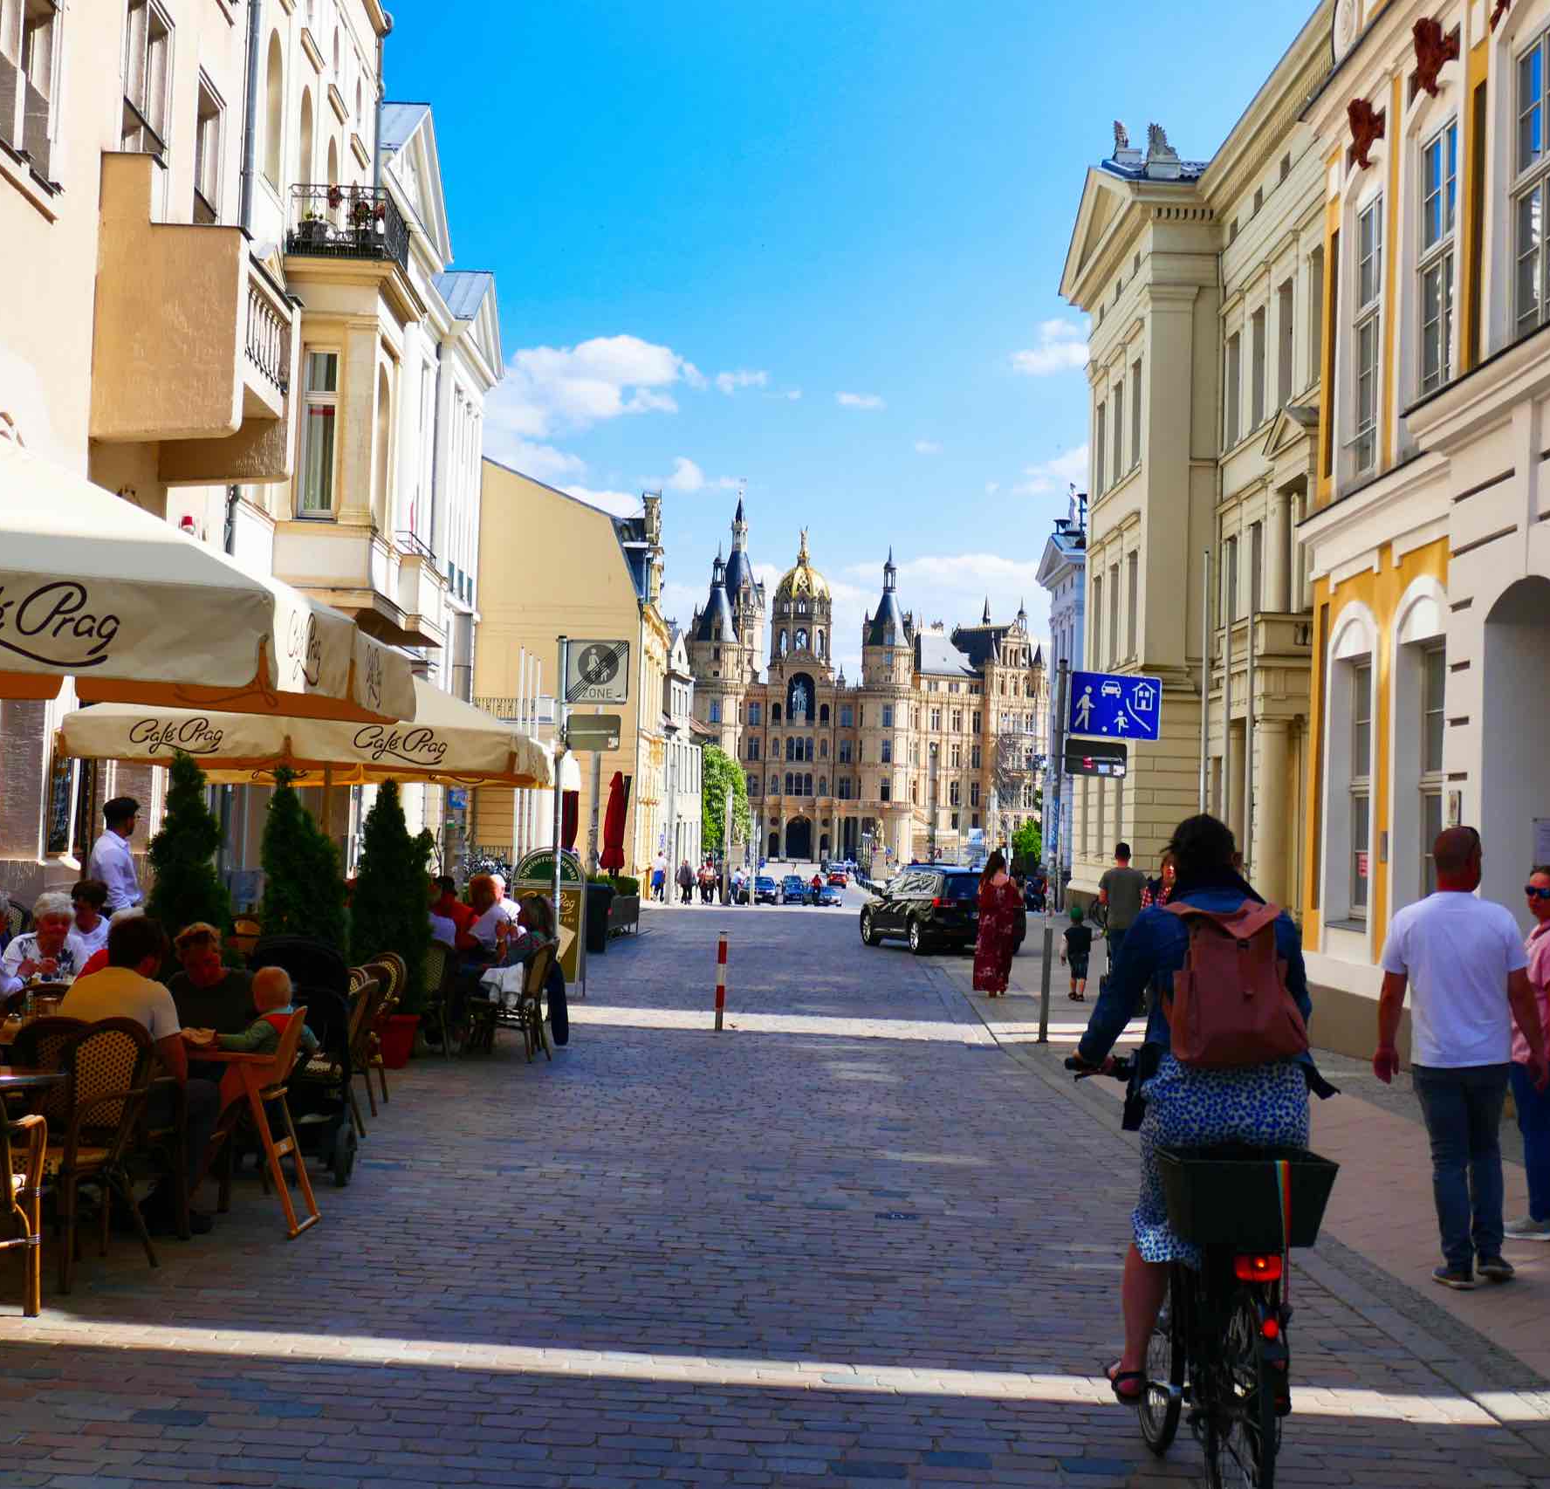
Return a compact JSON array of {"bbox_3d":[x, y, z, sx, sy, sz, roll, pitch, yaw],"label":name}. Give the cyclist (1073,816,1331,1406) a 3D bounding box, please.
[{"bbox_3d":[1.011,0.912,5.587,0.560,1.460,0.800,2,-3,-2],"label":"cyclist"}]

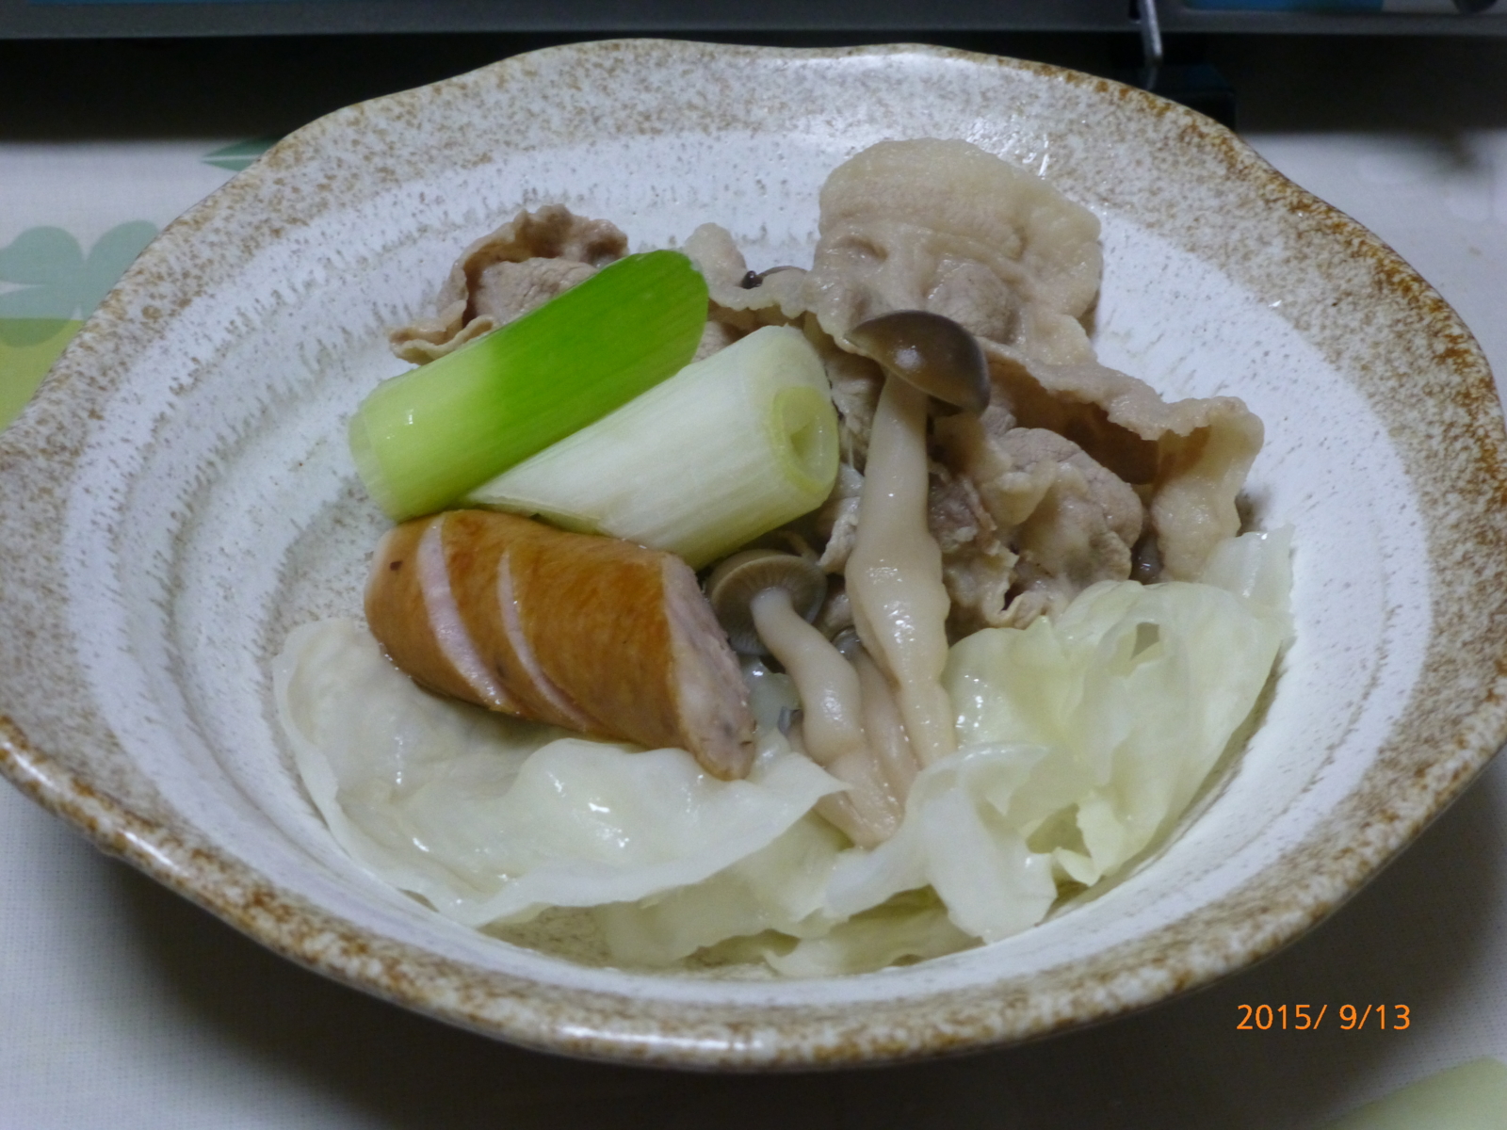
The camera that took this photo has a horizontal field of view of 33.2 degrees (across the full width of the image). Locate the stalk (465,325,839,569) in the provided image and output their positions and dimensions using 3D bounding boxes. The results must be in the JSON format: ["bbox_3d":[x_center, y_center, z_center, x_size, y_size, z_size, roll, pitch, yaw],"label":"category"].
[{"bbox_3d":[-0.012,-0.011,0.325,0.046,0.024,0.024,-27,46,-9],"label":"stalk"}]

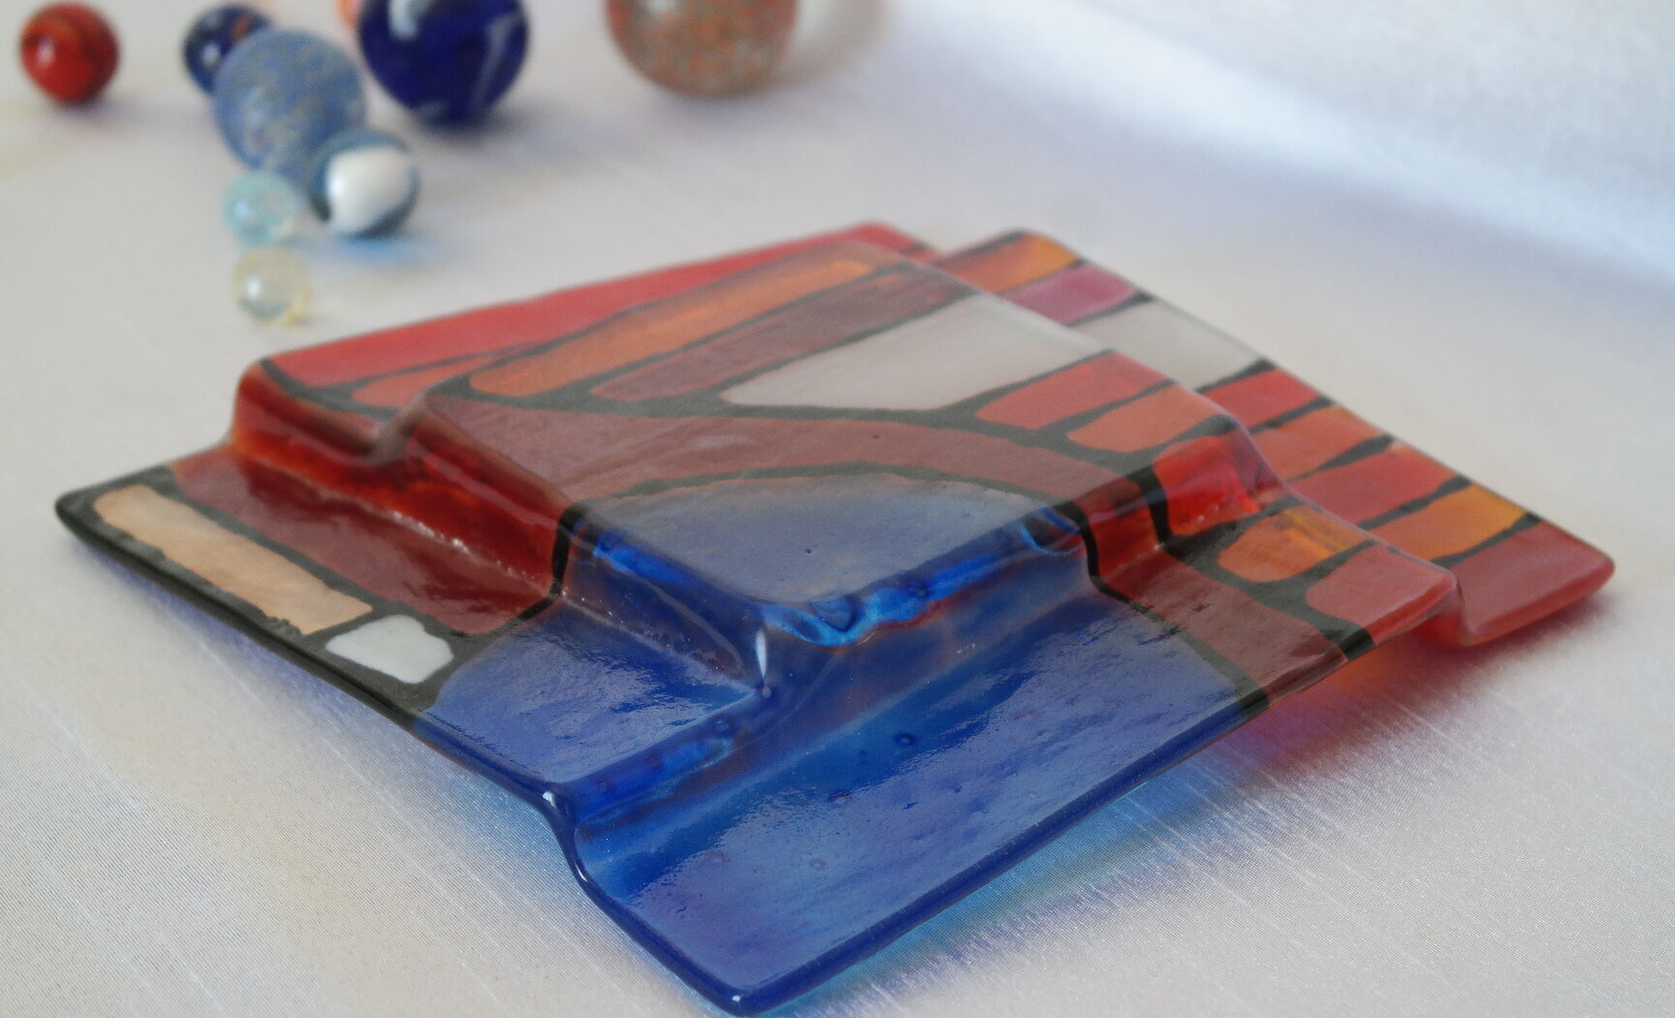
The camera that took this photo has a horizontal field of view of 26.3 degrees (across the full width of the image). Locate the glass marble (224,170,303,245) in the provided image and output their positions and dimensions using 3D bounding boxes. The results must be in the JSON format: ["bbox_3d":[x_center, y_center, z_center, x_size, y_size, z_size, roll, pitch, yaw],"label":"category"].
[{"bbox_3d":[-0.126,-0.066,0.780,0.017,0.017,0.017,0,28,0],"label":"glass marble"}]

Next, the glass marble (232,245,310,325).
[{"bbox_3d":[-0.118,-0.047,0.746,0.016,0.016,0.016,0,28,0],"label":"glass marble"}]

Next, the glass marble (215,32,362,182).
[{"bbox_3d":[-0.124,-0.091,0.809,0.035,0.035,0.035,0,28,0],"label":"glass marble"}]

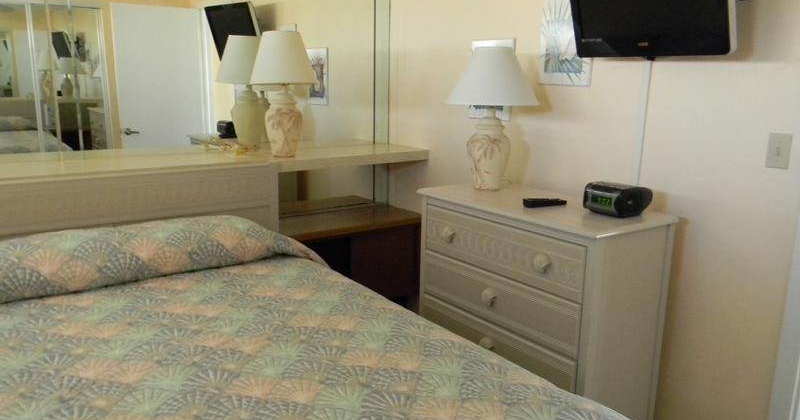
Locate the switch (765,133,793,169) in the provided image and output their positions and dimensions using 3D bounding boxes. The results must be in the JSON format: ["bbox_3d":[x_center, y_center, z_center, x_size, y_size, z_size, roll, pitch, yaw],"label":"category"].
[{"bbox_3d":[1.205,-0.186,2.063,0.015,0.114,0.071,-8,14,-36],"label":"switch"}]

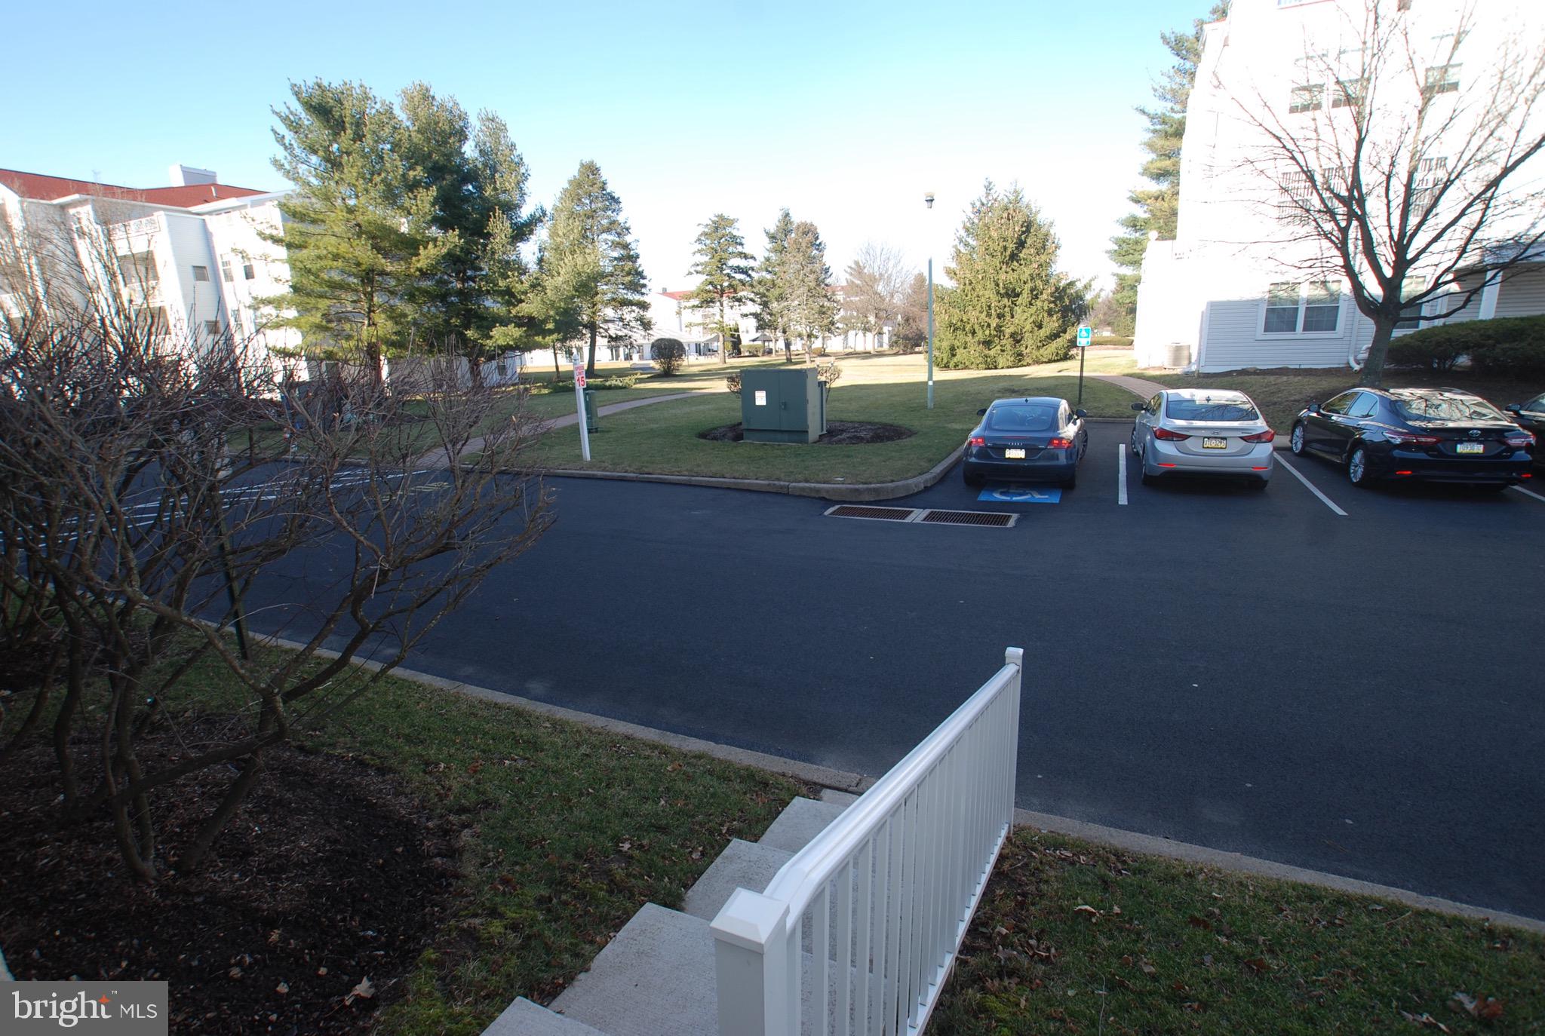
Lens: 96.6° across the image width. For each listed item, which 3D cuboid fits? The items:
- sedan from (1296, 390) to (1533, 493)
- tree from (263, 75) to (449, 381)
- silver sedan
[{"bbox_3d":[10.819,-1.527,11.966,1.850,1.450,4.880,4,16,22],"label":"sedan"},{"bbox_3d":[-17.943,-11.929,29.943,8.000,12.860,8.000,-1,14,0],"label":"tree"},{"bbox_3d":[7.720,-1.590,12.500,1.800,1.440,4.570,4,16,25],"label":"silver sedan"}]

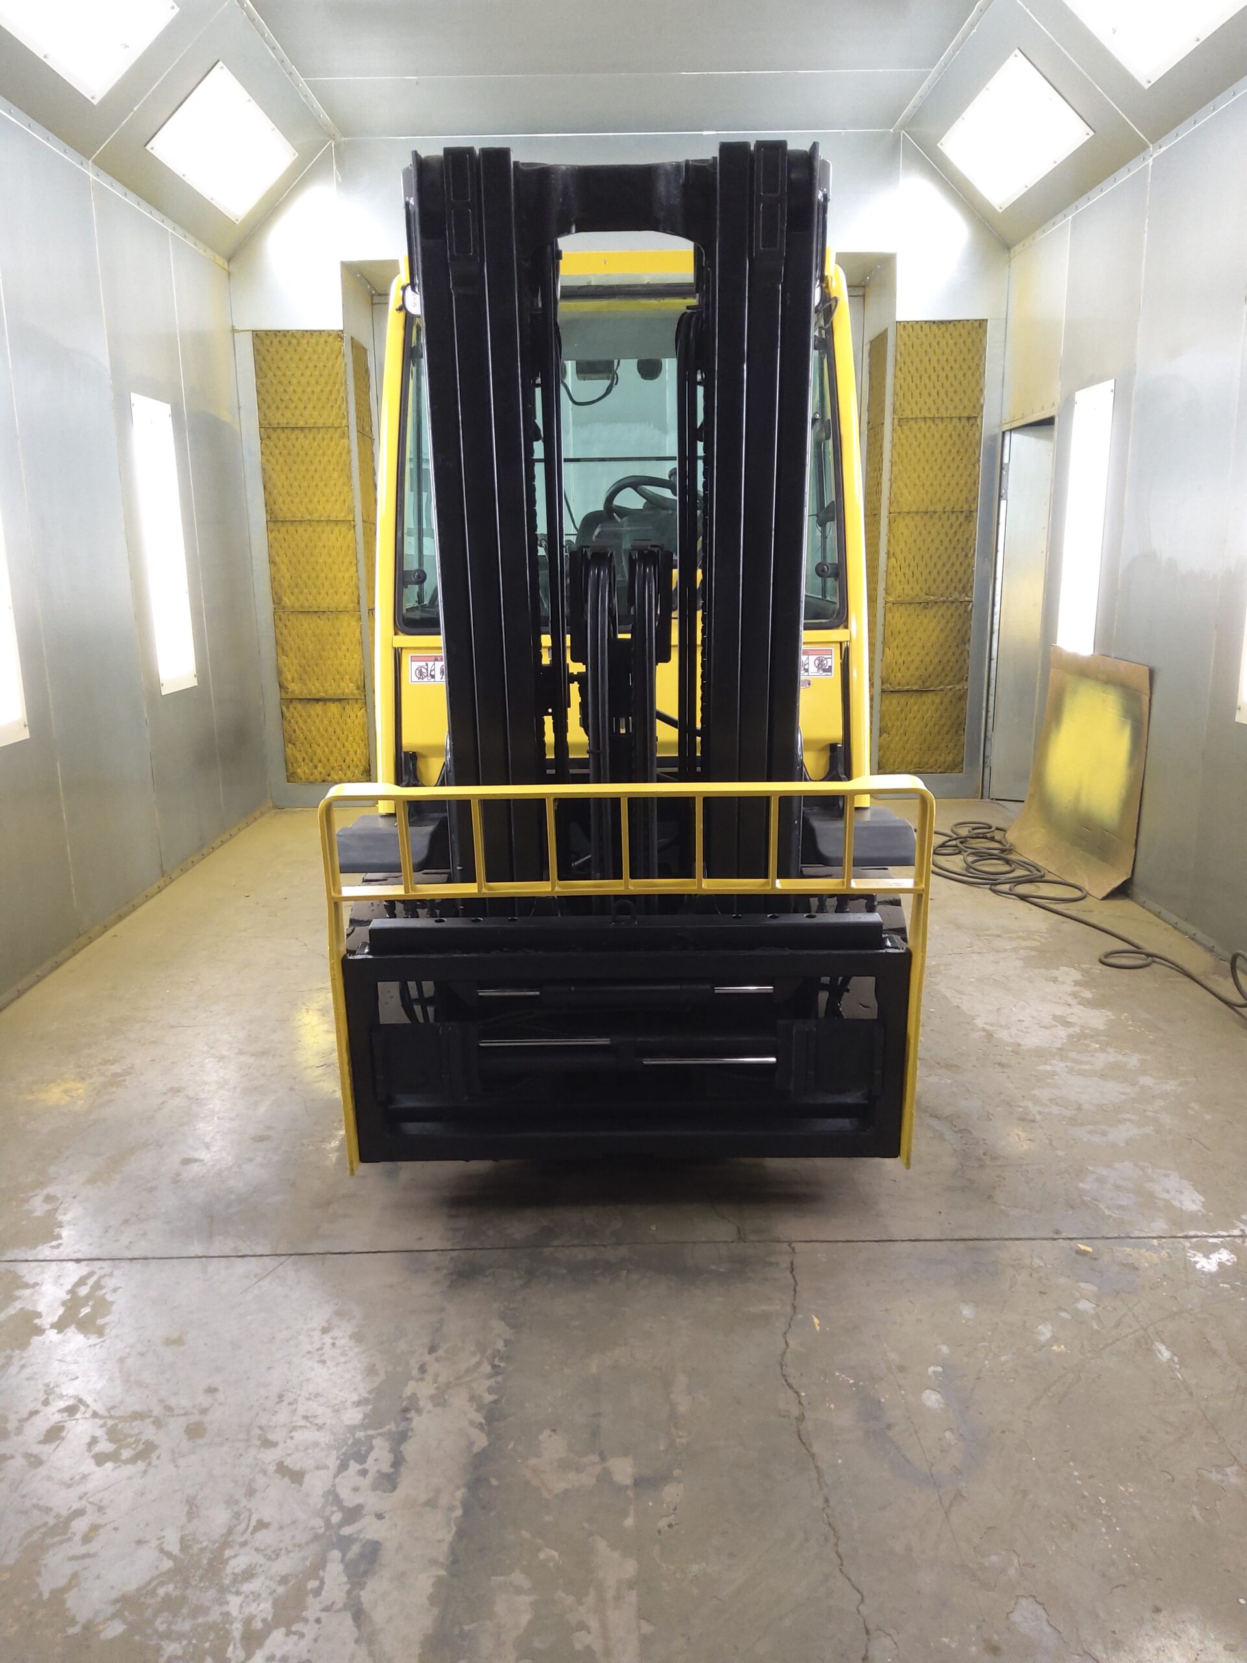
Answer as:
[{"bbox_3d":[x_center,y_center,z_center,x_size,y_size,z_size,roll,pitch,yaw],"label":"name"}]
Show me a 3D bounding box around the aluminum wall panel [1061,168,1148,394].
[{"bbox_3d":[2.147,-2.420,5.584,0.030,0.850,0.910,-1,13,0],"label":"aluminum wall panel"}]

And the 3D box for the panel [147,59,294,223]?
[{"bbox_3d":[-1.848,-3.194,5.868,0.477,0.040,1.310,-44,9,9],"label":"panel"}]

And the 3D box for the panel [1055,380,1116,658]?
[{"bbox_3d":[2.153,-1.384,5.826,0.040,1.310,0.488,-1,13,0],"label":"panel"}]

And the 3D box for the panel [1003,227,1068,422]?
[{"bbox_3d":[2.142,-2.595,6.486,0.030,0.910,0.920,-1,13,0],"label":"panel"}]

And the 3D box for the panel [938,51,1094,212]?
[{"bbox_3d":[1.810,-3.252,5.871,0.477,0.040,1.305,41,9,-9],"label":"panel"}]

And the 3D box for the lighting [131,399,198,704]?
[{"bbox_3d":[-2.126,-1.313,5.809,0.040,1.315,0.488,-1,13,0],"label":"lighting"}]

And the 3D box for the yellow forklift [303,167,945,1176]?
[{"bbox_3d":[-0.009,-0.558,4.006,1.420,2.280,3.050,-1,13,0],"label":"yellow forklift"}]

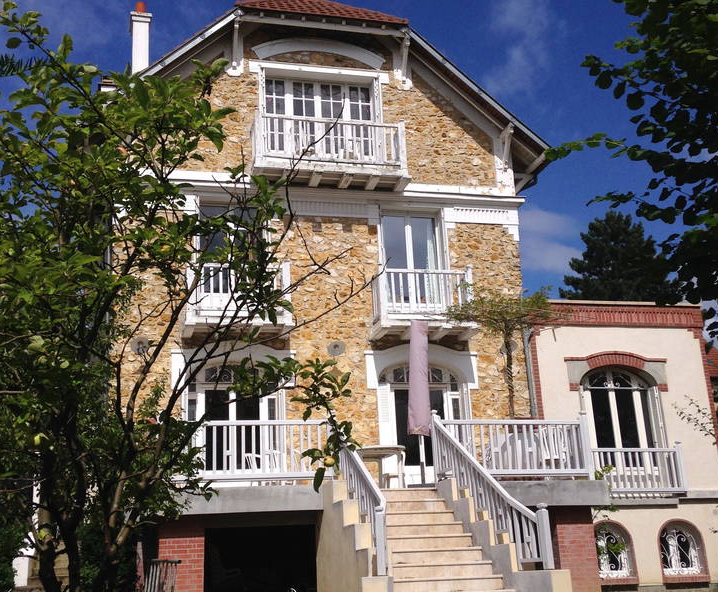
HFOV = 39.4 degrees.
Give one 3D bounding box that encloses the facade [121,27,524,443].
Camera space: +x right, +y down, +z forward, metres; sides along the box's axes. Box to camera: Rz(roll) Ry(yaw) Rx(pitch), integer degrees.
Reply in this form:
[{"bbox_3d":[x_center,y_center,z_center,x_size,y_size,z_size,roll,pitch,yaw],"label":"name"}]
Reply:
[{"bbox_3d":[-0.552,-0.997,18.108,7.458,8.646,0.800,2,-19,-14],"label":"facade"}]

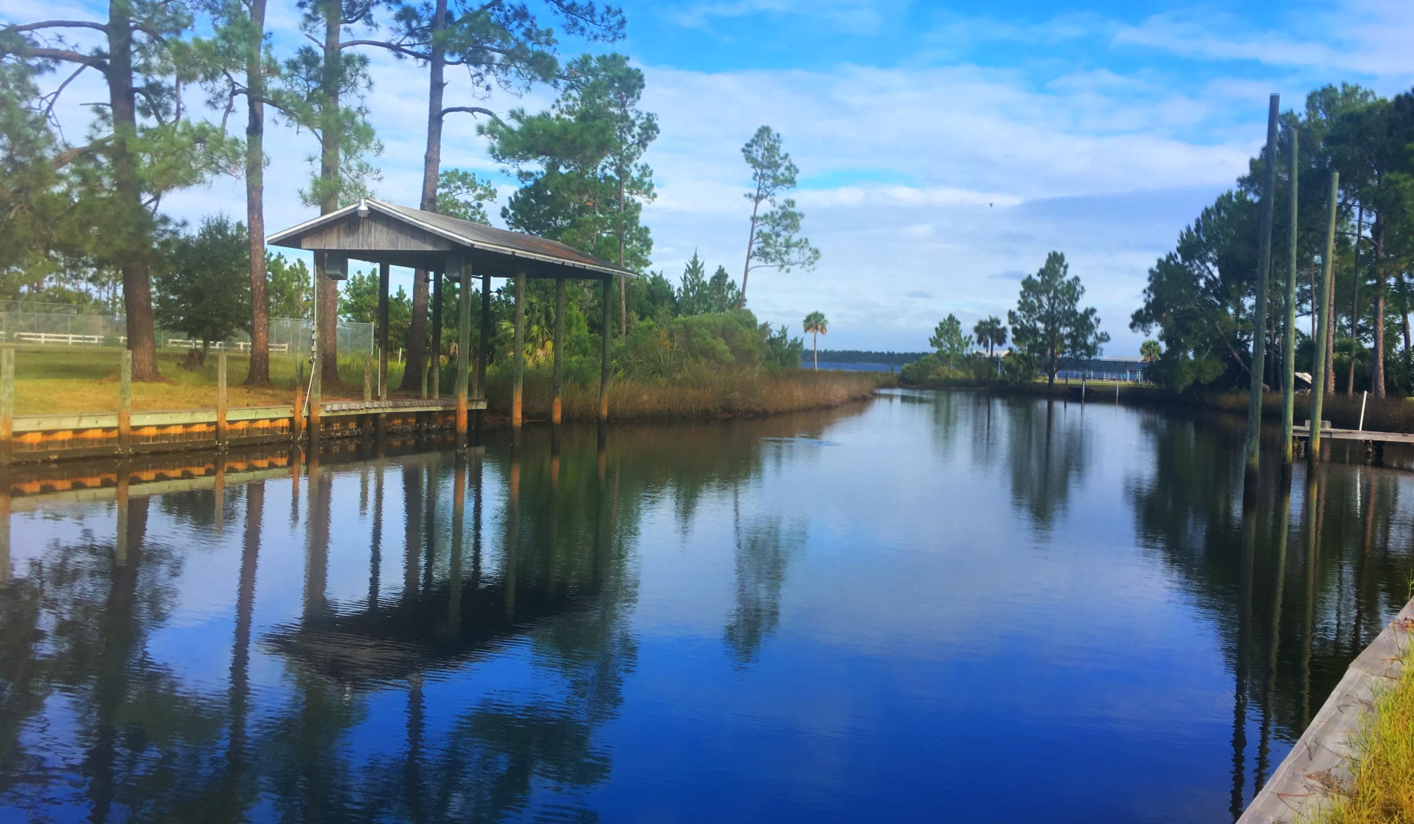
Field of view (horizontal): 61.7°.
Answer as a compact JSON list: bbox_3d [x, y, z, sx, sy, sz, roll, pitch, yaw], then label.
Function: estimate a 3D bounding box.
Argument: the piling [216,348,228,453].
[{"bbox_3d":[-9.816,-0.227,23.955,0.160,1.936,0.160,2,3,0],"label":"piling"}]

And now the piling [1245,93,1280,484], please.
[{"bbox_3d":[10.526,-2.235,22.411,0.210,7.454,0.210,2,3,0],"label":"piling"}]

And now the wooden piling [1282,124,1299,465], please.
[{"bbox_3d":[12.512,-2.309,25.401,0.200,7.465,0.200,0,3,0],"label":"wooden piling"}]

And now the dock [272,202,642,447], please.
[{"bbox_3d":[-5.728,-1.950,28.850,5.037,5.202,8.721,3,3,19],"label":"dock"}]

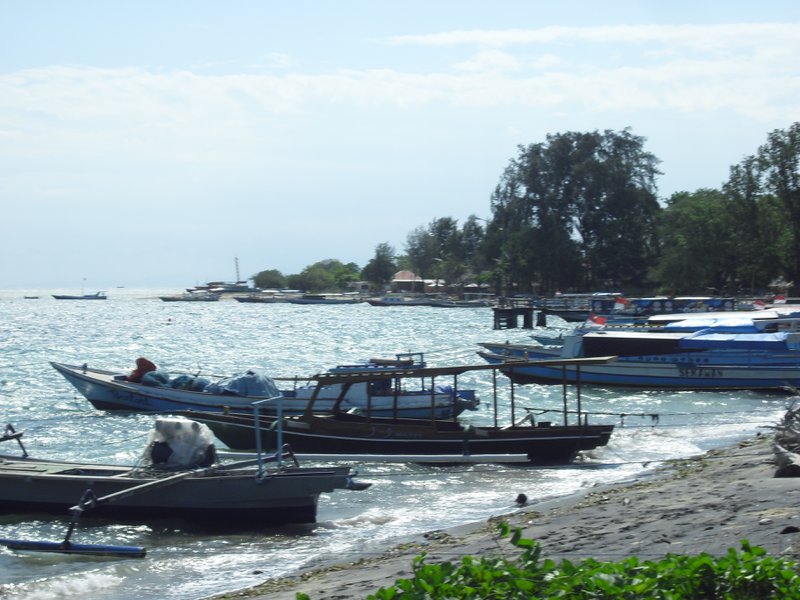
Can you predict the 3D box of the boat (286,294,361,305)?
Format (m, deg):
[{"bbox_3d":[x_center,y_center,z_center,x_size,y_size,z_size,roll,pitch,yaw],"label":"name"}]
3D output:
[{"bbox_3d":[-15.162,-0.032,362.012,15.000,2.100,3.000,0,0,8],"label":"boat"}]

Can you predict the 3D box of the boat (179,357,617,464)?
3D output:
[{"bbox_3d":[-0.290,2.486,41.222,10.400,2.450,4.600,0,1,19],"label":"boat"}]

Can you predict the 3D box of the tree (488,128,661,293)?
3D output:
[{"bbox_3d":[25.119,-12.649,259.905,24.500,24.000,22.000,0,0,0],"label":"tree"}]

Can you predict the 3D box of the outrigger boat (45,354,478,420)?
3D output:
[{"bbox_3d":[-4.240,2.598,53.723,13.200,2.050,2.100,0,0,14],"label":"outrigger boat"}]

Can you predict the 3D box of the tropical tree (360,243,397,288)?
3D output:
[{"bbox_3d":[-4.680,-7.055,389.955,7.800,10.700,7.500,0,0,0],"label":"tropical tree"}]

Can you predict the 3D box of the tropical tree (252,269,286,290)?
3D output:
[{"bbox_3d":[-34.047,-5.149,469.972,9.000,5.600,8.000,0,0,0],"label":"tropical tree"}]

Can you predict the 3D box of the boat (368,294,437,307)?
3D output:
[{"bbox_3d":[0.277,0.105,332.012,12.900,2.200,2.800,0,0,8],"label":"boat"}]

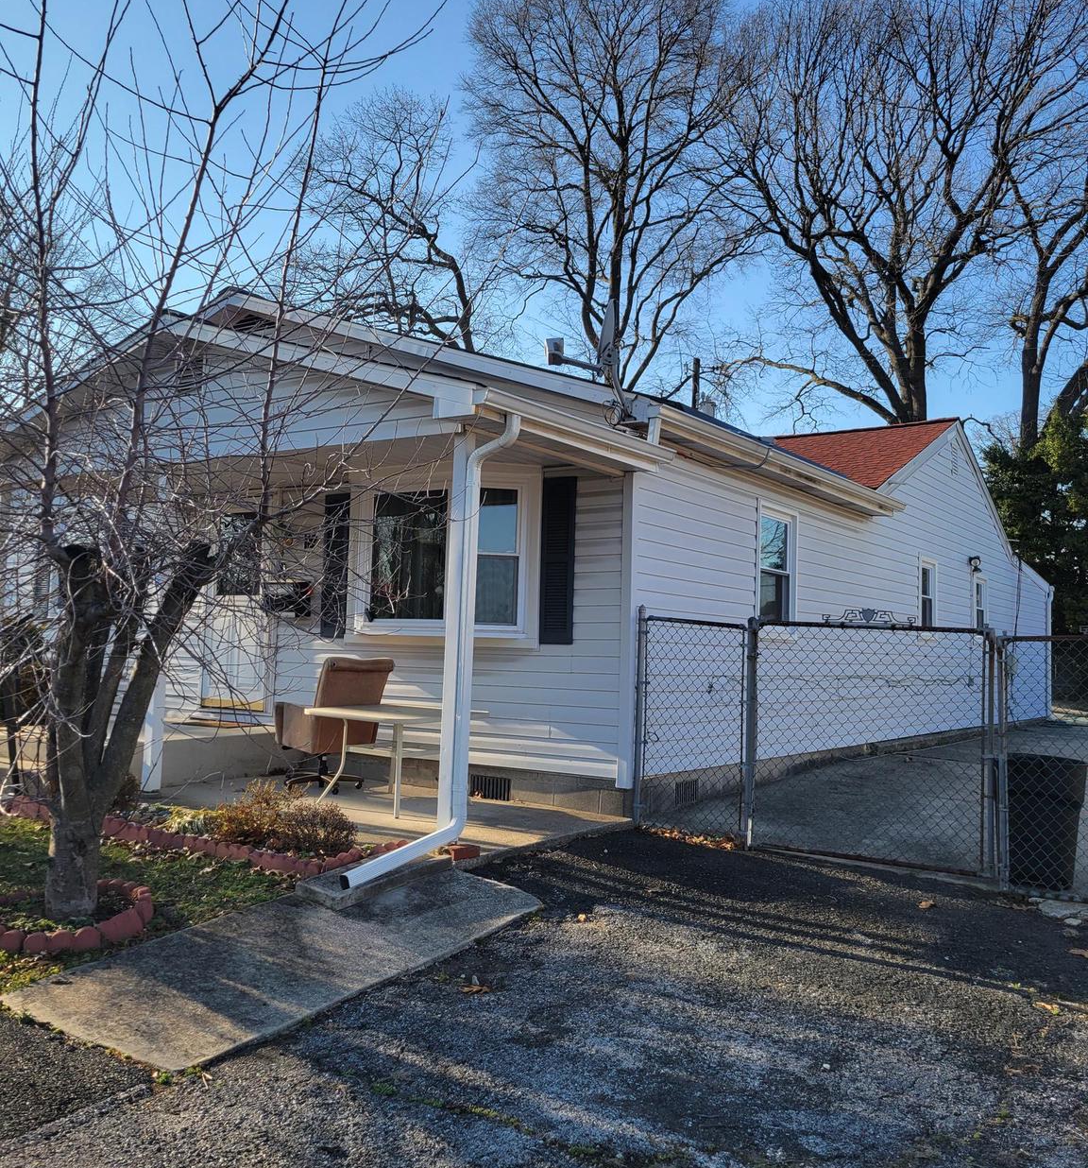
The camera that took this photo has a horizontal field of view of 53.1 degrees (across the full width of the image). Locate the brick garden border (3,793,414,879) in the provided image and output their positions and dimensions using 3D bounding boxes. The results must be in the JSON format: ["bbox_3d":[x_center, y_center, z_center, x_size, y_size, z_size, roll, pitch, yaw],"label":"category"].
[{"bbox_3d":[-2.189,1.596,7.272,3.120,0.140,1.250,-1,-5,35],"label":"brick garden border"}]

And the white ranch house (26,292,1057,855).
[{"bbox_3d":[0.878,-0.071,15.854,9.600,4.700,17.100,-1,-5,35],"label":"white ranch house"}]

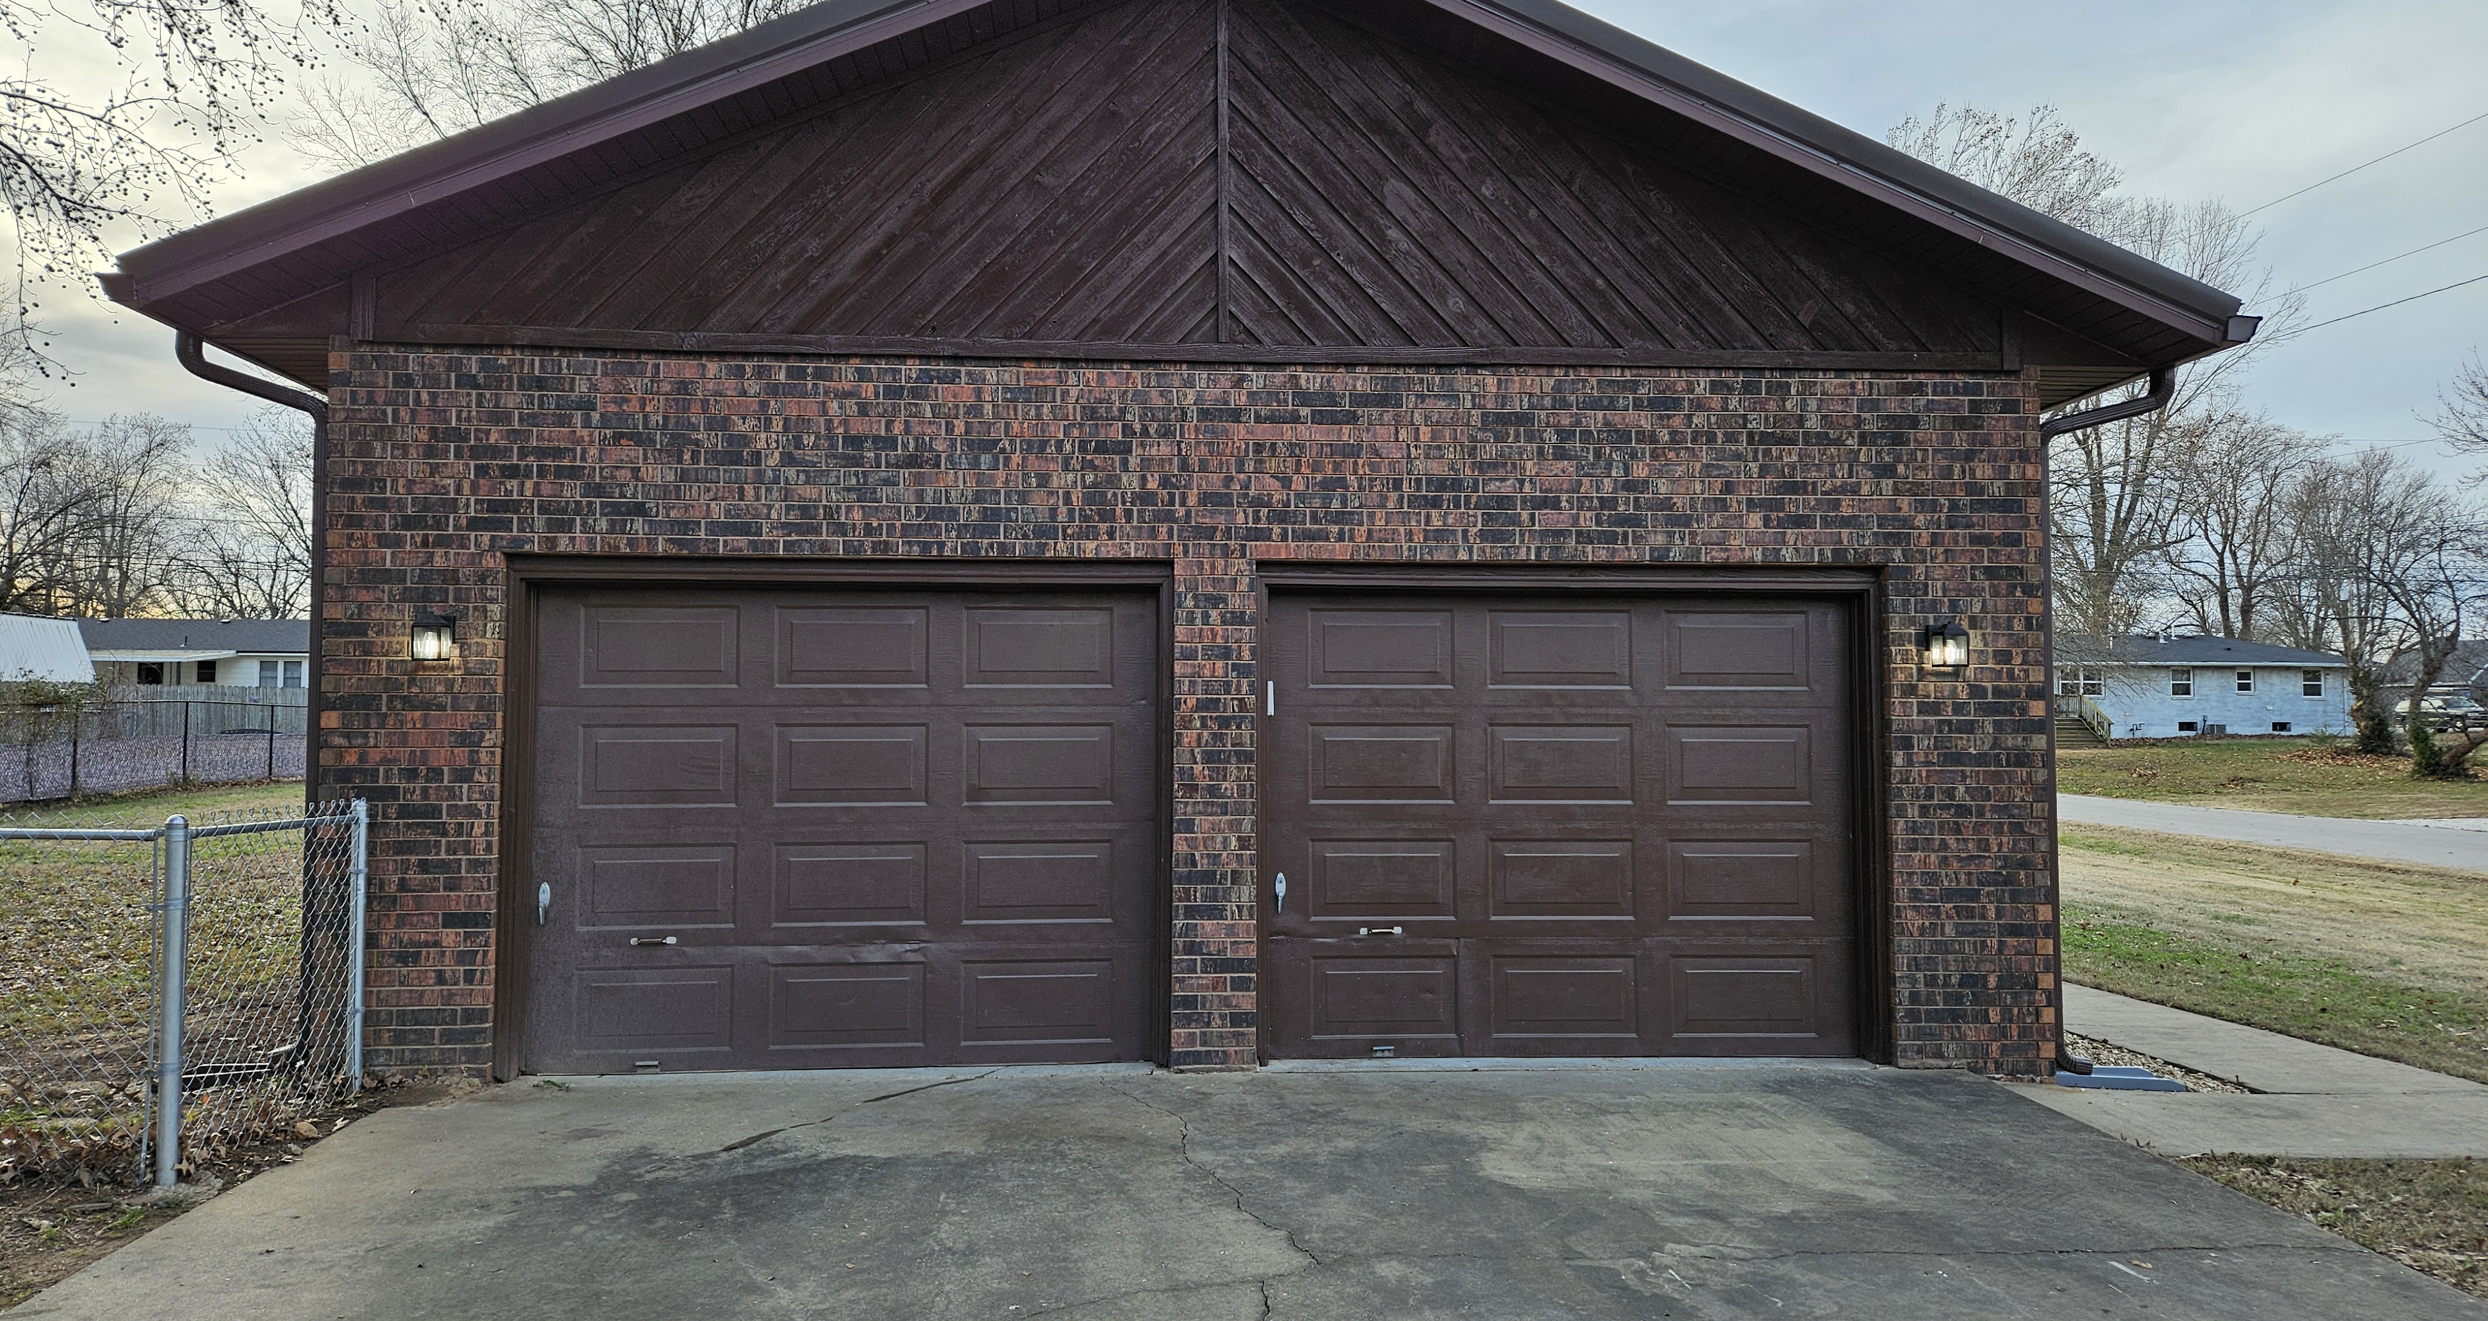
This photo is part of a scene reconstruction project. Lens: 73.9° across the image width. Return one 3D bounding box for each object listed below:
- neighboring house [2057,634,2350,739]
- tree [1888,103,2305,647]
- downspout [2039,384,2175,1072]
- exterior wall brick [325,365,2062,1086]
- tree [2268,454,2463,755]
[{"bbox_3d":[42.692,1.288,79.793,16.500,4.898,9.400,0,-3,-7],"label":"neighboring house"},{"bbox_3d":[44.693,-12.776,86.715,21.400,33.661,20.500,0,-3,-4],"label":"tree"},{"bbox_3d":[3.962,0.261,7.608,0.646,3.253,0.090,0,-3,-4],"label":"downspout"},{"bbox_3d":[-0.120,0.238,7.311,7.539,3.138,0.200,0,-3,-4],"label":"exterior wall brick"},{"bbox_3d":[39.460,-2.093,58.168,7.200,10.734,6.800,0,-3,-4],"label":"tree"}]

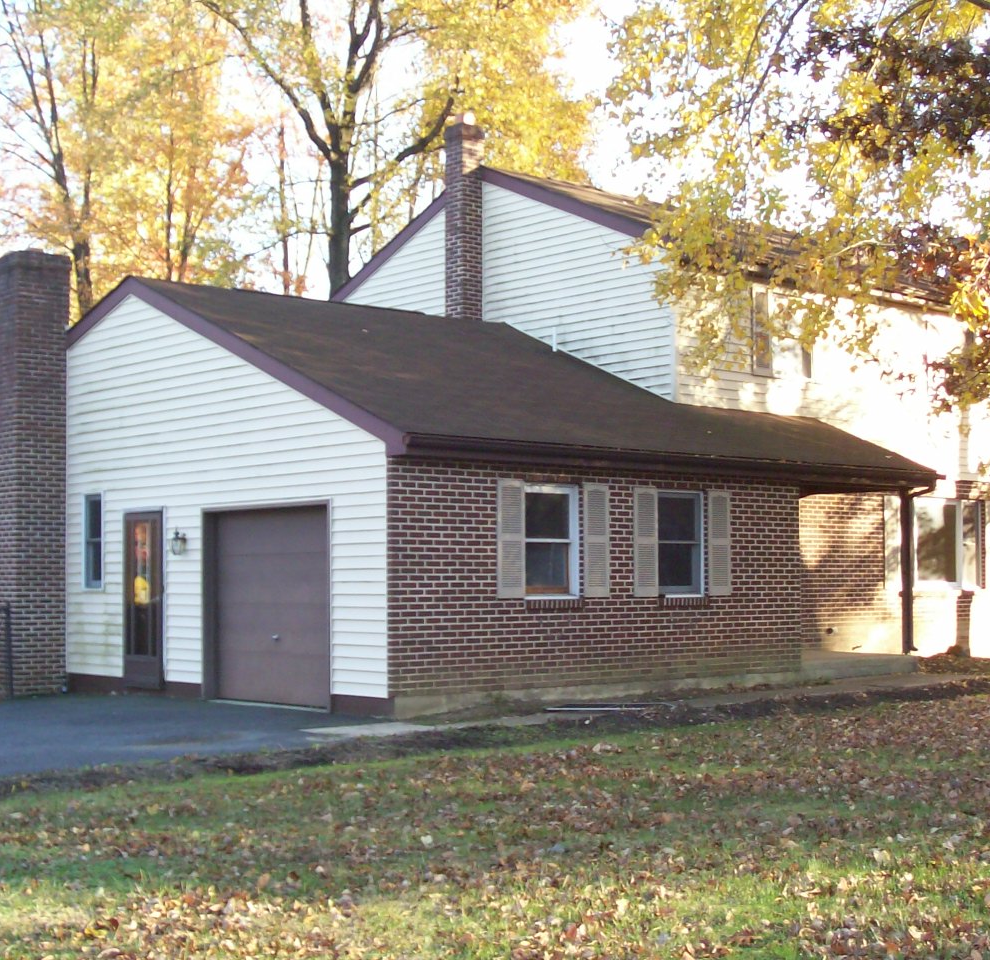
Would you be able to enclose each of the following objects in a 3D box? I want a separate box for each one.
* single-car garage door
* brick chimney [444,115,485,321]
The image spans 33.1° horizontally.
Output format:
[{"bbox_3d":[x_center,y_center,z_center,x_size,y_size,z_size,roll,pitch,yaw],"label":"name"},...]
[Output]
[{"bbox_3d":[-2.366,1.387,17.902,0.100,2.090,2.200,3,-5,-42],"label":"single-car garage door"},{"bbox_3d":[-0.452,-3.706,24.525,0.420,3.280,0.430,3,-5,-42],"label":"brick chimney"}]

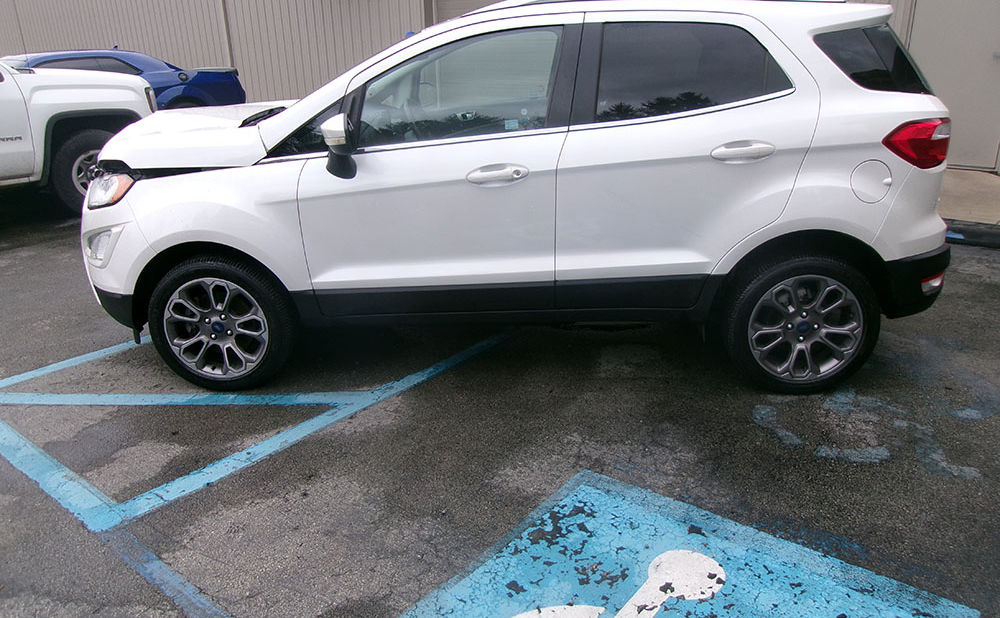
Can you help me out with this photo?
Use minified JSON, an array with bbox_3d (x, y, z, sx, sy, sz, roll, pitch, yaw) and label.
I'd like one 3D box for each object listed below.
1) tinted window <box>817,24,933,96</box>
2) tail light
[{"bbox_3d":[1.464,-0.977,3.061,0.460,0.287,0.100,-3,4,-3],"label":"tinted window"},{"bbox_3d":[1.627,-0.649,3.057,0.310,0.210,0.180,0,19,4],"label":"tail light"}]

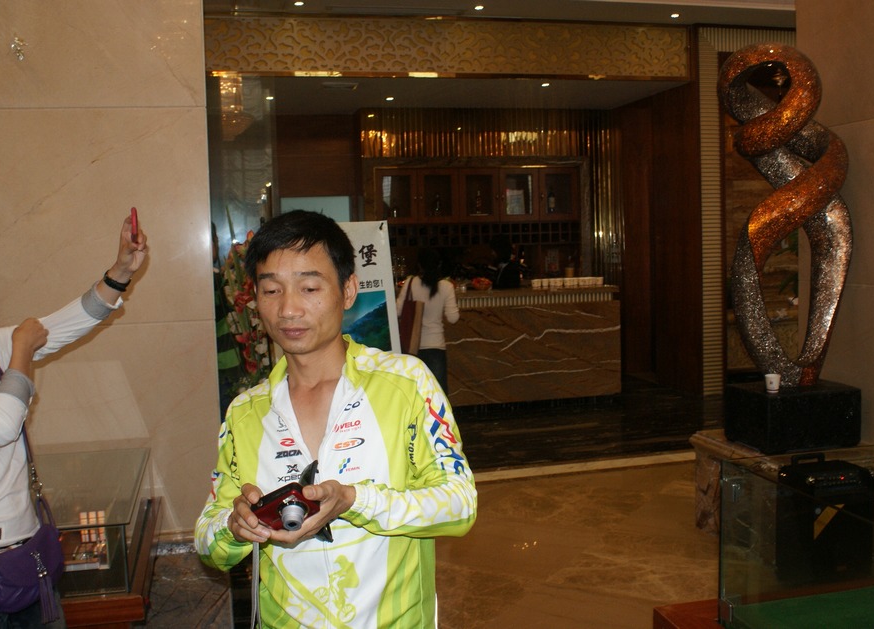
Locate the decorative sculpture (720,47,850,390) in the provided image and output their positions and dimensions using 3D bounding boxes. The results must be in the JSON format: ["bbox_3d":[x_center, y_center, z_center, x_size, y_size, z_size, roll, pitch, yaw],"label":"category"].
[{"bbox_3d":[1.821,-0.520,4.533,0.600,1.764,0.380,-3,4,-14],"label":"decorative sculpture"}]

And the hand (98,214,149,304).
[{"bbox_3d":[-0.725,-0.132,2.000,0.085,0.190,0.085,14,6,20],"label":"hand"}]

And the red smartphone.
[{"bbox_3d":[-0.696,-0.200,1.990,0.014,0.098,0.053,-2,0,-14],"label":"red smartphone"}]

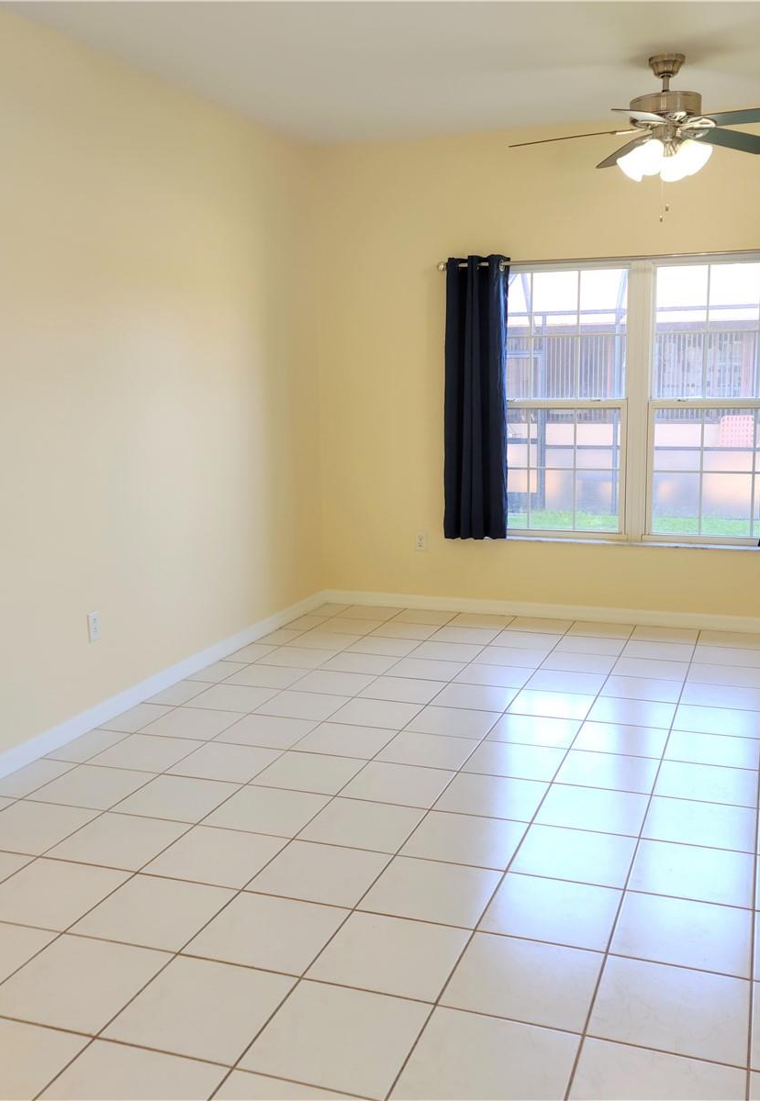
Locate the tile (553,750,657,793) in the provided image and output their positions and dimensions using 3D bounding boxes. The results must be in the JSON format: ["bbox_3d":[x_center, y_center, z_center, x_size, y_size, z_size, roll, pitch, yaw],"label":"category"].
[{"bbox_3d":[0.824,0.799,3.963,0.334,0.010,0.337,3,11,20],"label":"tile"}]

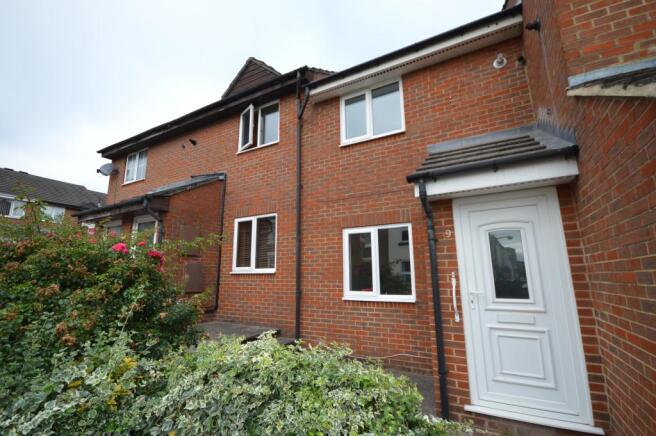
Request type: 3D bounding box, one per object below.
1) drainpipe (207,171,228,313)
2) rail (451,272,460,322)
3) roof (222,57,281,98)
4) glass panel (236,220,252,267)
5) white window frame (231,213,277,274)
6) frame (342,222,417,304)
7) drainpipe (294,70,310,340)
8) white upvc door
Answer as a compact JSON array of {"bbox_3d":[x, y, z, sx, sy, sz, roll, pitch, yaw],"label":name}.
[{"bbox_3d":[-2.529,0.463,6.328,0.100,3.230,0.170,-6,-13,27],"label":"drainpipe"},{"bbox_3d":[1.325,0.823,2.848,0.055,0.500,0.080,-6,-13,27],"label":"rail"},{"bbox_3d":[-1.681,-3.405,7.048,1.950,1.000,1.000,-6,-13,27],"label":"roof"},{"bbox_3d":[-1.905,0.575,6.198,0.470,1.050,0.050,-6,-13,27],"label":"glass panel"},{"bbox_3d":[-1.624,0.586,5.997,1.240,1.240,0.100,-6,-13,27],"label":"white window frame"},{"bbox_3d":[0.821,0.774,4.633,1.240,1.240,0.100,-6,-13,27],"label":"frame"},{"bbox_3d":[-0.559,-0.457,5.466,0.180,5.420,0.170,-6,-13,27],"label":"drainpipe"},{"bbox_3d":[1.805,0.778,2.660,0.950,2.100,0.100,-6,-13,27],"label":"white upvc door"}]

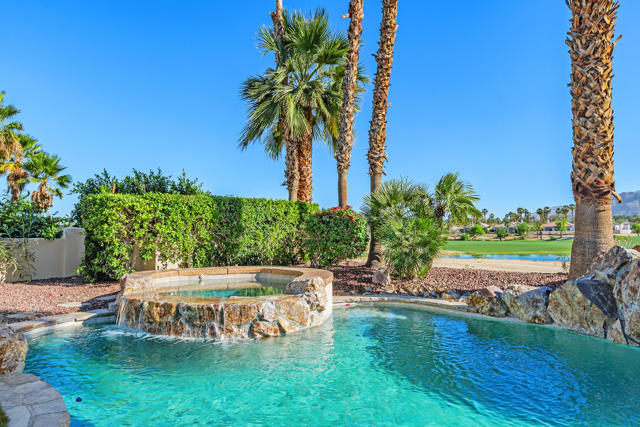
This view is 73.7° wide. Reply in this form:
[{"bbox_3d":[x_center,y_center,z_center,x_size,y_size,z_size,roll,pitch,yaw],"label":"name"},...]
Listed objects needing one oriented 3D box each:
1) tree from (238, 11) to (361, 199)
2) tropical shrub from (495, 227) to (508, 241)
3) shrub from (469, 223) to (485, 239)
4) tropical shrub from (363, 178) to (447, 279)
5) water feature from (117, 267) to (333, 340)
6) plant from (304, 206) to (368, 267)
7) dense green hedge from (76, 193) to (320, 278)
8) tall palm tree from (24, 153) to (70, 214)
[{"bbox_3d":[-0.700,-3.051,17.118,4.700,9.900,4.700,0,-2,0],"label":"tree"},{"bbox_3d":[28.924,3.213,67.929,2.250,2.250,2.250,0,-2,0],"label":"tropical shrub"},{"bbox_3d":[27.508,3.135,74.936,2.800,3.000,2.800,0,-2,0],"label":"shrub"},{"bbox_3d":[2.297,0.373,11.594,2.300,2.650,2.200,0,-2,0],"label":"tropical shrub"},{"bbox_3d":[-1.580,1.347,7.157,3.550,0.610,3.500,0,-2,5],"label":"water feature"},{"bbox_3d":[0.537,0.773,13.881,2.050,2.010,1.950,0,-2,0],"label":"plant"},{"bbox_3d":[-3.000,0.658,12.585,7.000,2.150,1.600,1,-2,-32],"label":"dense green hedge"},{"bbox_3d":[-19.229,-0.970,30.053,3.400,6.650,3.400,0,-2,0],"label":"tall palm tree"}]

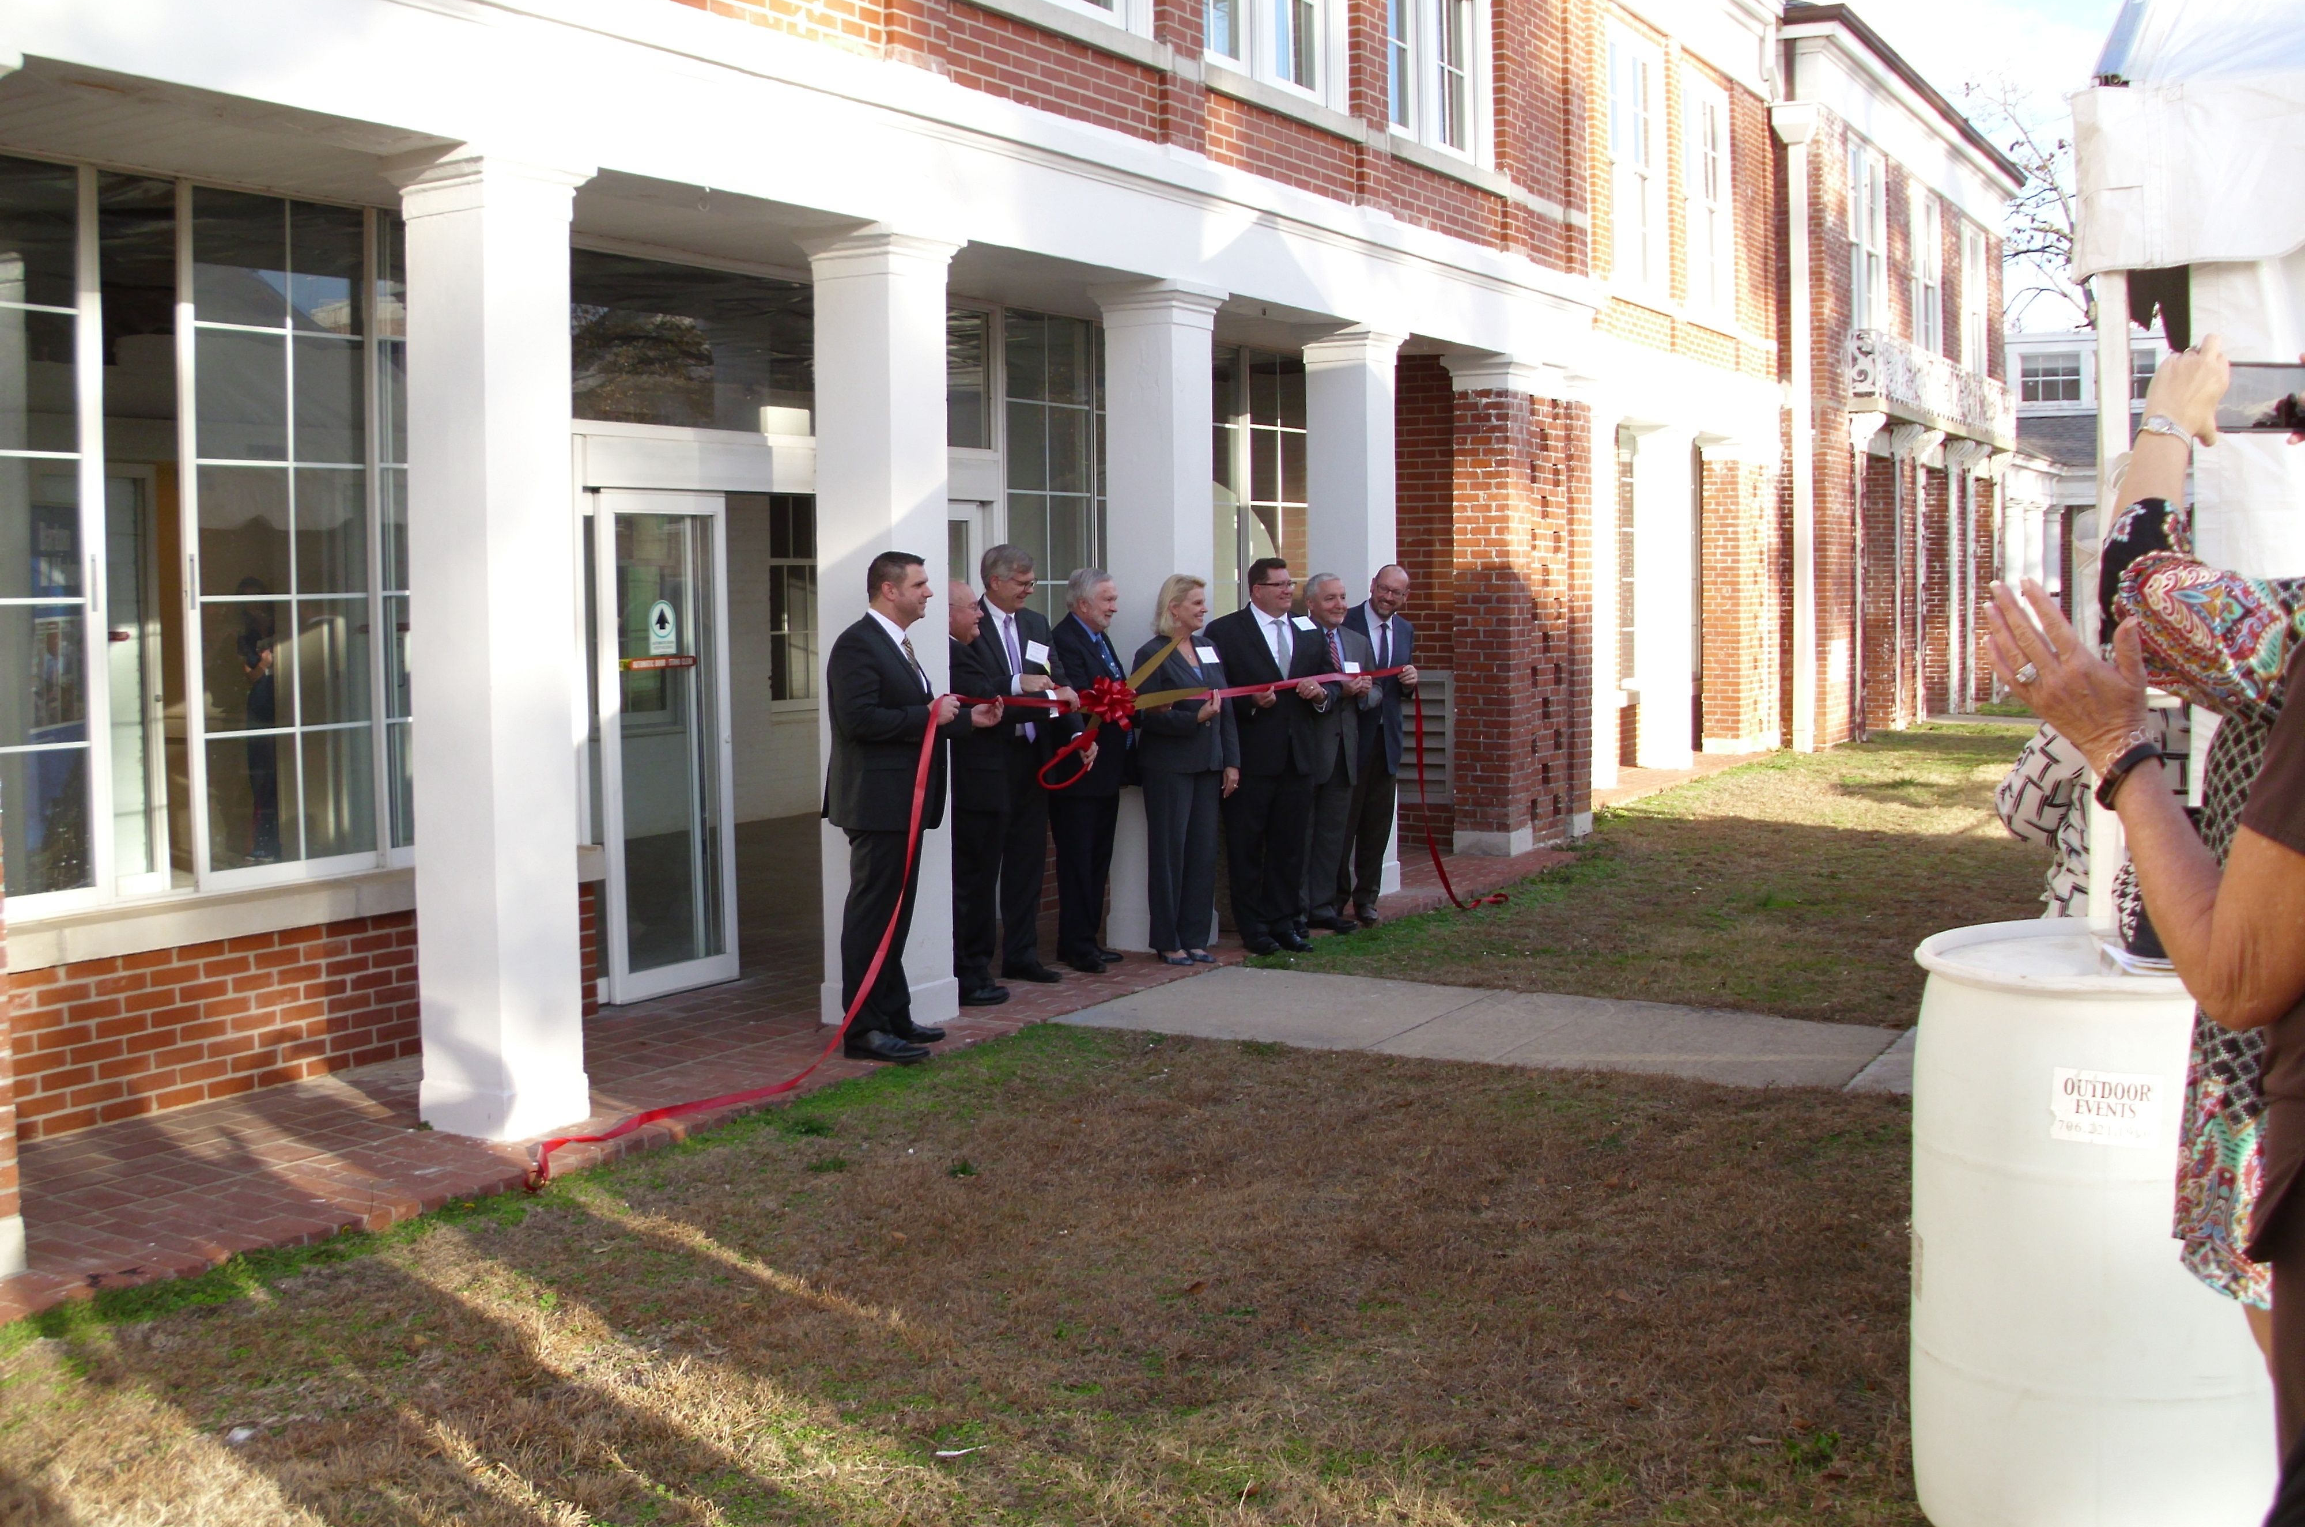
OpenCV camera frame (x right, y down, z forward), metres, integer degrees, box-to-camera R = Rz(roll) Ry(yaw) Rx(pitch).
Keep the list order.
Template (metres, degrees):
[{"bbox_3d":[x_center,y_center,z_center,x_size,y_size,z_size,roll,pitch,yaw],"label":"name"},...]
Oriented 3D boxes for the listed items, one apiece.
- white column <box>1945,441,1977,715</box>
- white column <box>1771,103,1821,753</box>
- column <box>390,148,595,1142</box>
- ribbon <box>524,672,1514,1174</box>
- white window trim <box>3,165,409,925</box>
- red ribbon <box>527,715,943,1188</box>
[{"bbox_3d":[9.559,-2.187,29.856,0.300,3.227,0.180,2,5,29],"label":"white column"},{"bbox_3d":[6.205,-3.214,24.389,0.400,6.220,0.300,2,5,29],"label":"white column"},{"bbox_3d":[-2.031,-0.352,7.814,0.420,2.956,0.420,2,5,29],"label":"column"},{"bbox_3d":[0.026,0.324,10.297,0.420,1.360,7.100,2,5,29],"label":"ribbon"},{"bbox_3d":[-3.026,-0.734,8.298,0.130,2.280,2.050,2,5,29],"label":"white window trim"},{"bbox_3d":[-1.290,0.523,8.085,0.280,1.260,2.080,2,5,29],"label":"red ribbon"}]

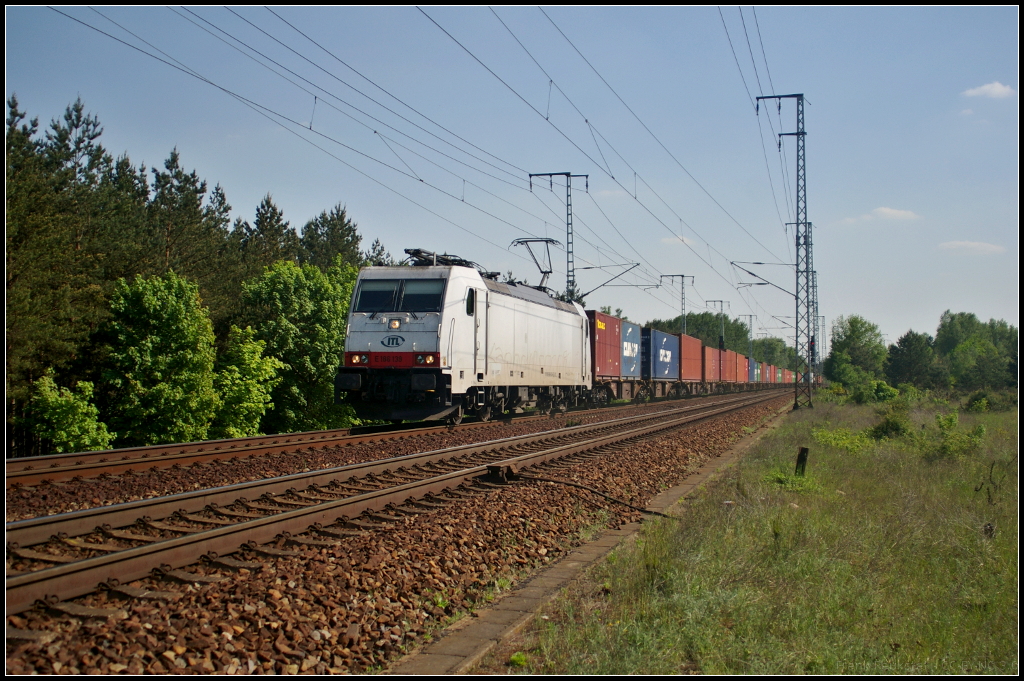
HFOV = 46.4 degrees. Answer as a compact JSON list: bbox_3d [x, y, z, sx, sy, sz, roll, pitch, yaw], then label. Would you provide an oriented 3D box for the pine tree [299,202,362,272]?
[{"bbox_3d":[-8.270,-1.250,55.000,3.500,10.120,3.500,0,-2,0],"label":"pine tree"}]

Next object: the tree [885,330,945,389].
[{"bbox_3d":[47.210,2.710,140.000,7.000,7.770,7.000,0,-2,0],"label":"tree"}]

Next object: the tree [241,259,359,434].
[{"bbox_3d":[-6.310,0.300,36.500,3.900,5.560,3.600,0,-2,0],"label":"tree"}]

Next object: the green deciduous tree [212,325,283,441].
[{"bbox_3d":[-7.090,1.270,32.000,2.100,3.290,2.100,0,-2,0],"label":"green deciduous tree"}]

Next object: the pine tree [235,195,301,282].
[{"bbox_3d":[-10.200,-1.250,50.000,3.100,9.740,3.100,0,-2,0],"label":"pine tree"}]

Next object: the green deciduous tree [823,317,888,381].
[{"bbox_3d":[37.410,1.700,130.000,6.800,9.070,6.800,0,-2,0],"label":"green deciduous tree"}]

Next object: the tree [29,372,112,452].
[{"bbox_3d":[-9.230,1.670,25.000,1.850,1.990,1.800,0,-2,0],"label":"tree"}]

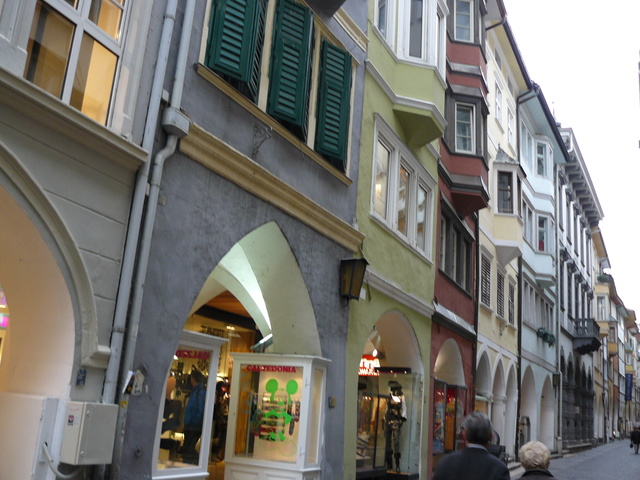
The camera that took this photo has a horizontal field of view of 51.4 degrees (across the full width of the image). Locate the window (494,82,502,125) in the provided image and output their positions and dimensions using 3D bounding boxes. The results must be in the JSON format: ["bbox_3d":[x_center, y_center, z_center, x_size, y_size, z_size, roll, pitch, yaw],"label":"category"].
[{"bbox_3d":[5.916,-4.515,22.194,0.200,1.195,1.121,-4,-17,27],"label":"window"}]

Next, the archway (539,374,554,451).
[{"bbox_3d":[9.226,7.062,26.913,0.500,2.950,2.300,-4,-17,28],"label":"archway"}]

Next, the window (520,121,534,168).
[{"bbox_3d":[8.260,-3.752,26.651,0.200,1.421,2.343,-4,-17,28],"label":"window"}]

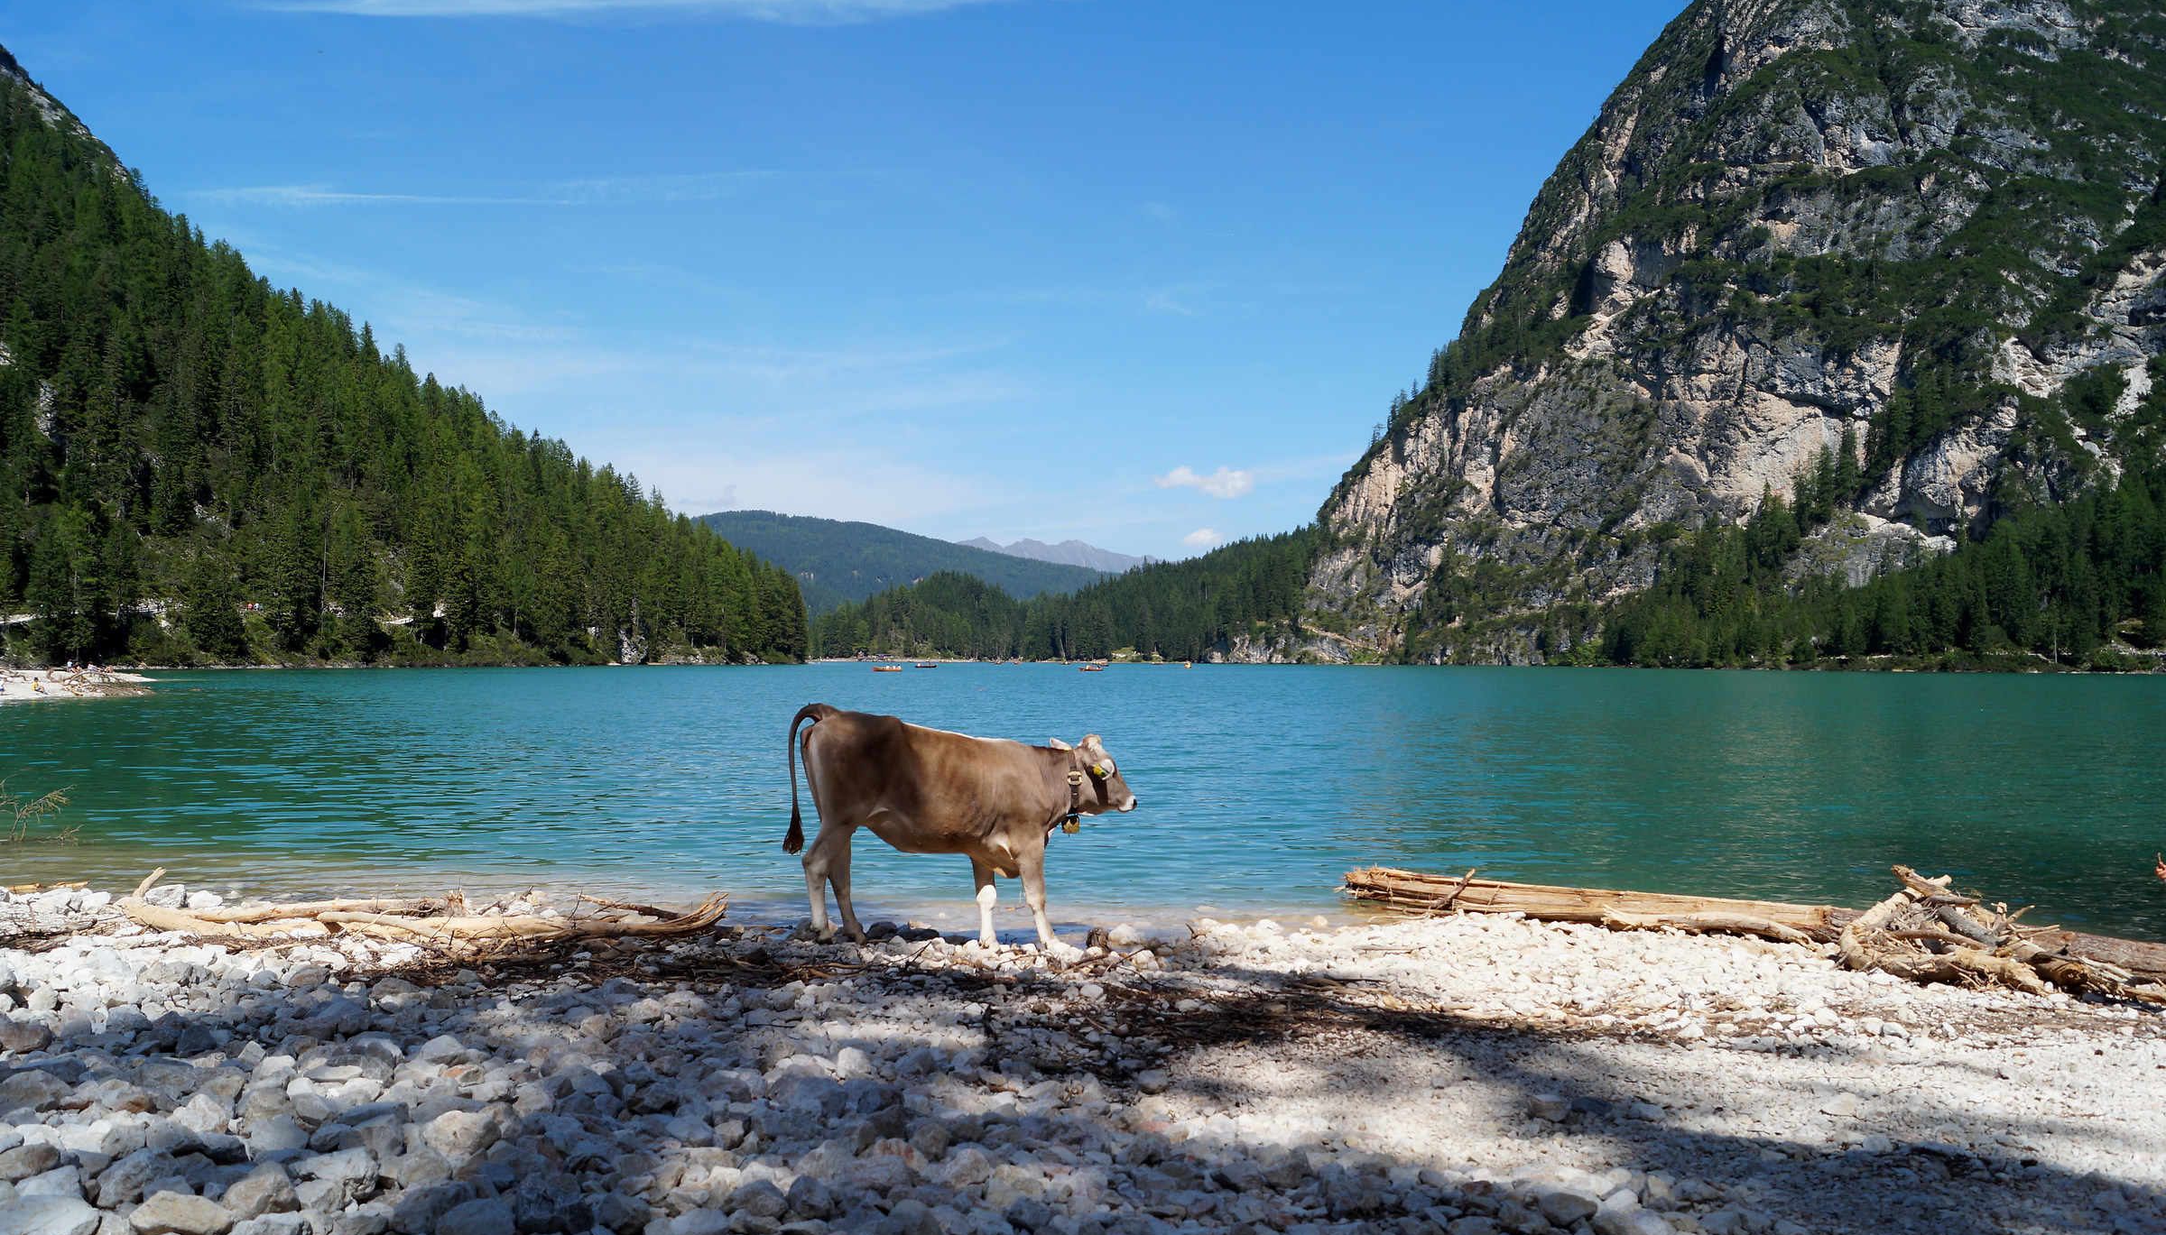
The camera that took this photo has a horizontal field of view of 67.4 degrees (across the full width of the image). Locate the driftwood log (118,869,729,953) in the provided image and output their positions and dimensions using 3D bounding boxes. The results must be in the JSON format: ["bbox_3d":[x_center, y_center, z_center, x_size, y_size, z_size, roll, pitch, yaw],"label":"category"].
[{"bbox_3d":[-3.880,1.680,9.500,3.550,0.360,0.650,0,-2,2],"label":"driftwood log"}]

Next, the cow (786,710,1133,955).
[{"bbox_3d":[-0.713,1.197,9.300,2.020,1.380,0.540,0,-2,-9],"label":"cow"}]

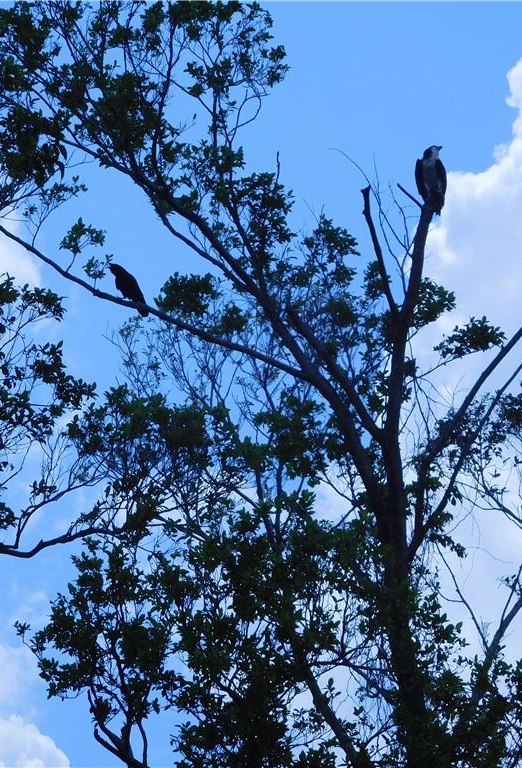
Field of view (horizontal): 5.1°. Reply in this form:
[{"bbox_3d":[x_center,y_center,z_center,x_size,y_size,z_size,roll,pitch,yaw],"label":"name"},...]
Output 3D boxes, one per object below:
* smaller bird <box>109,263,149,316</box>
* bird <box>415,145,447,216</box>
[{"bbox_3d":[-0.889,-0.639,40.000,0.280,0.355,0.140,-3,-17,11],"label":"smaller bird"},{"bbox_3d":[1.167,-1.393,40.500,0.210,0.460,0.240,2,-17,-5],"label":"bird"}]

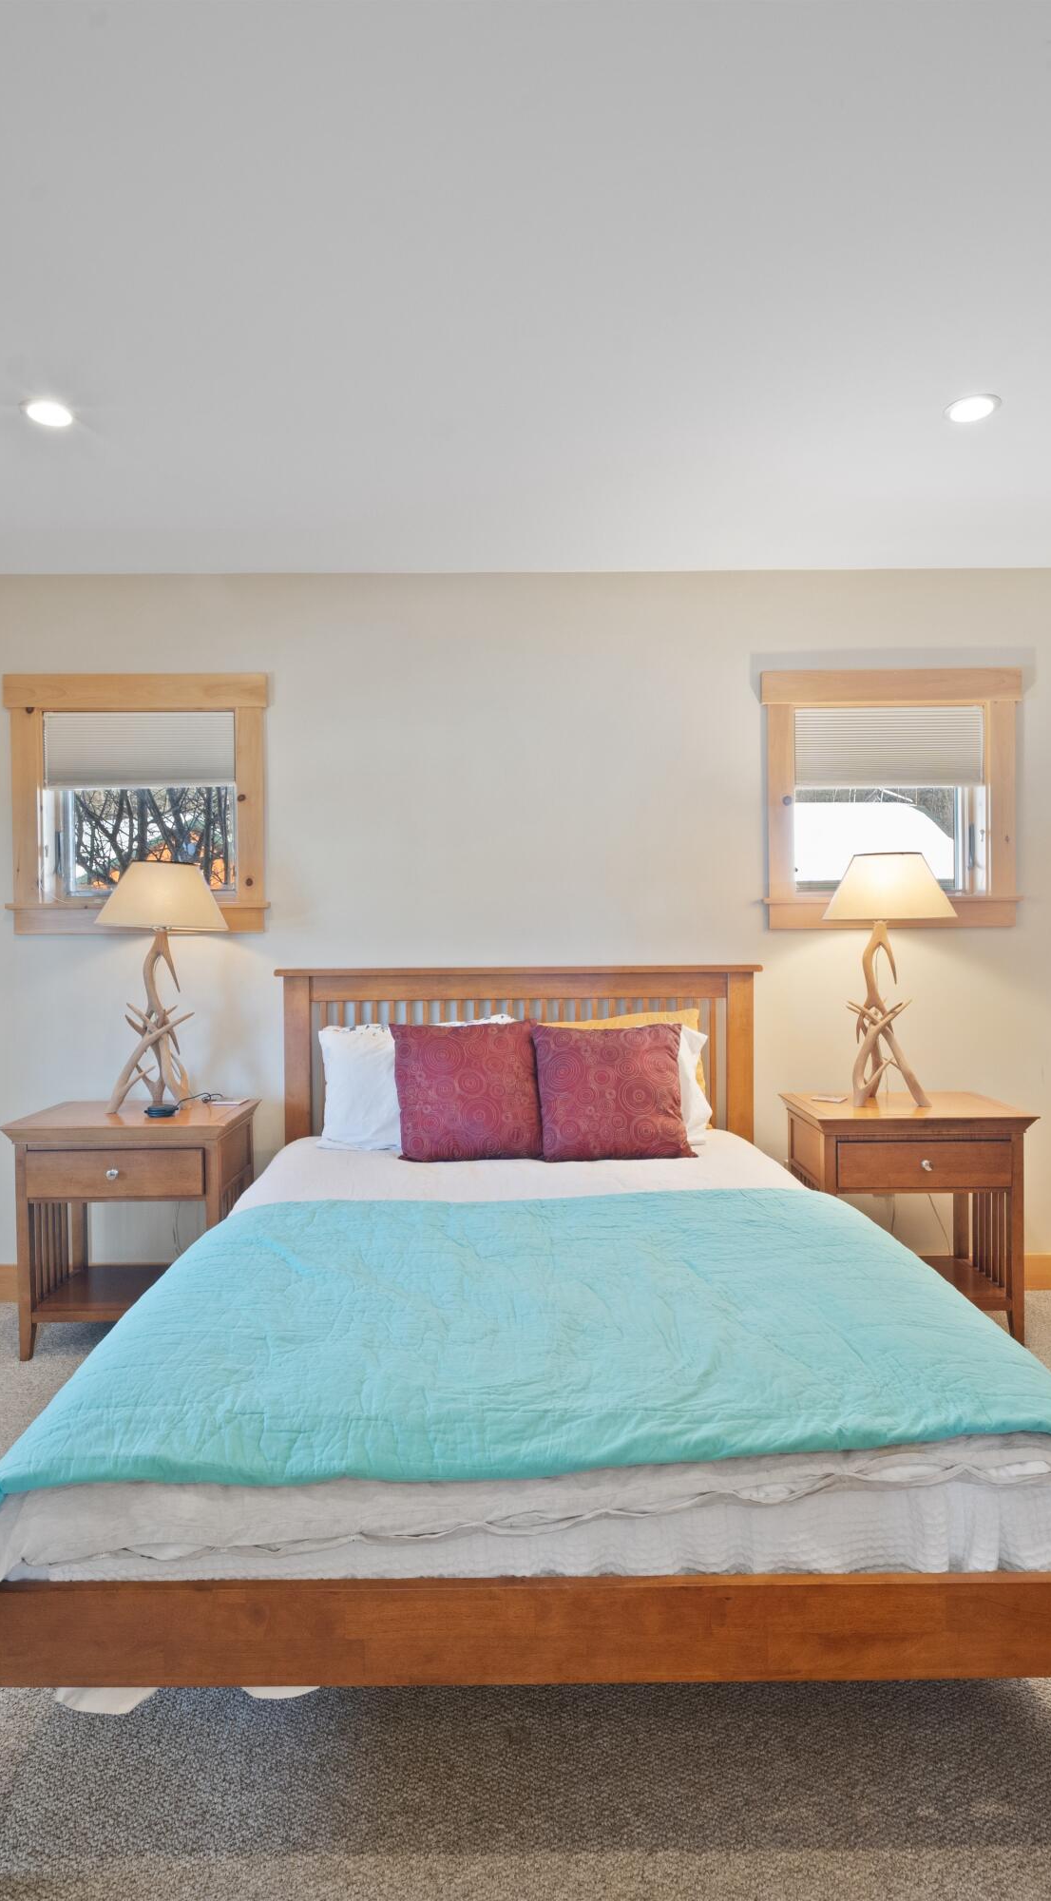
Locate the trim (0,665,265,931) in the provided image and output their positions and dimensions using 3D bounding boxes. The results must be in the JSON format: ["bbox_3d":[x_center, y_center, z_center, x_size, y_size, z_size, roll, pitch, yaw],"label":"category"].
[{"bbox_3d":[-1.297,-0.489,3.215,0.880,0.865,0.100,0,1,0],"label":"trim"}]

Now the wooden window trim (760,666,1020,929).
[{"bbox_3d":[1.230,-0.506,3.227,0.870,0.865,0.100,0,1,0],"label":"wooden window trim"}]

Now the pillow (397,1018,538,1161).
[{"bbox_3d":[-0.175,0.419,2.814,0.430,0.420,0.150,0,-19,0],"label":"pillow"}]

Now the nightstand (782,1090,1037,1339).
[{"bbox_3d":[1.188,0.825,2.979,0.625,0.678,0.460,0,1,0],"label":"nightstand"}]

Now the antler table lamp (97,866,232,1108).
[{"bbox_3d":[-1.120,0.117,2.931,0.415,0.775,0.415,0,1,0],"label":"antler table lamp"}]

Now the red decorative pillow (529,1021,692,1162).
[{"bbox_3d":[0.251,0.422,2.816,0.450,0.420,0.150,0,-19,0],"label":"red decorative pillow"}]

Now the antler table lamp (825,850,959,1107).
[{"bbox_3d":[1.133,0.092,2.942,0.415,0.785,0.415,0,1,0],"label":"antler table lamp"}]

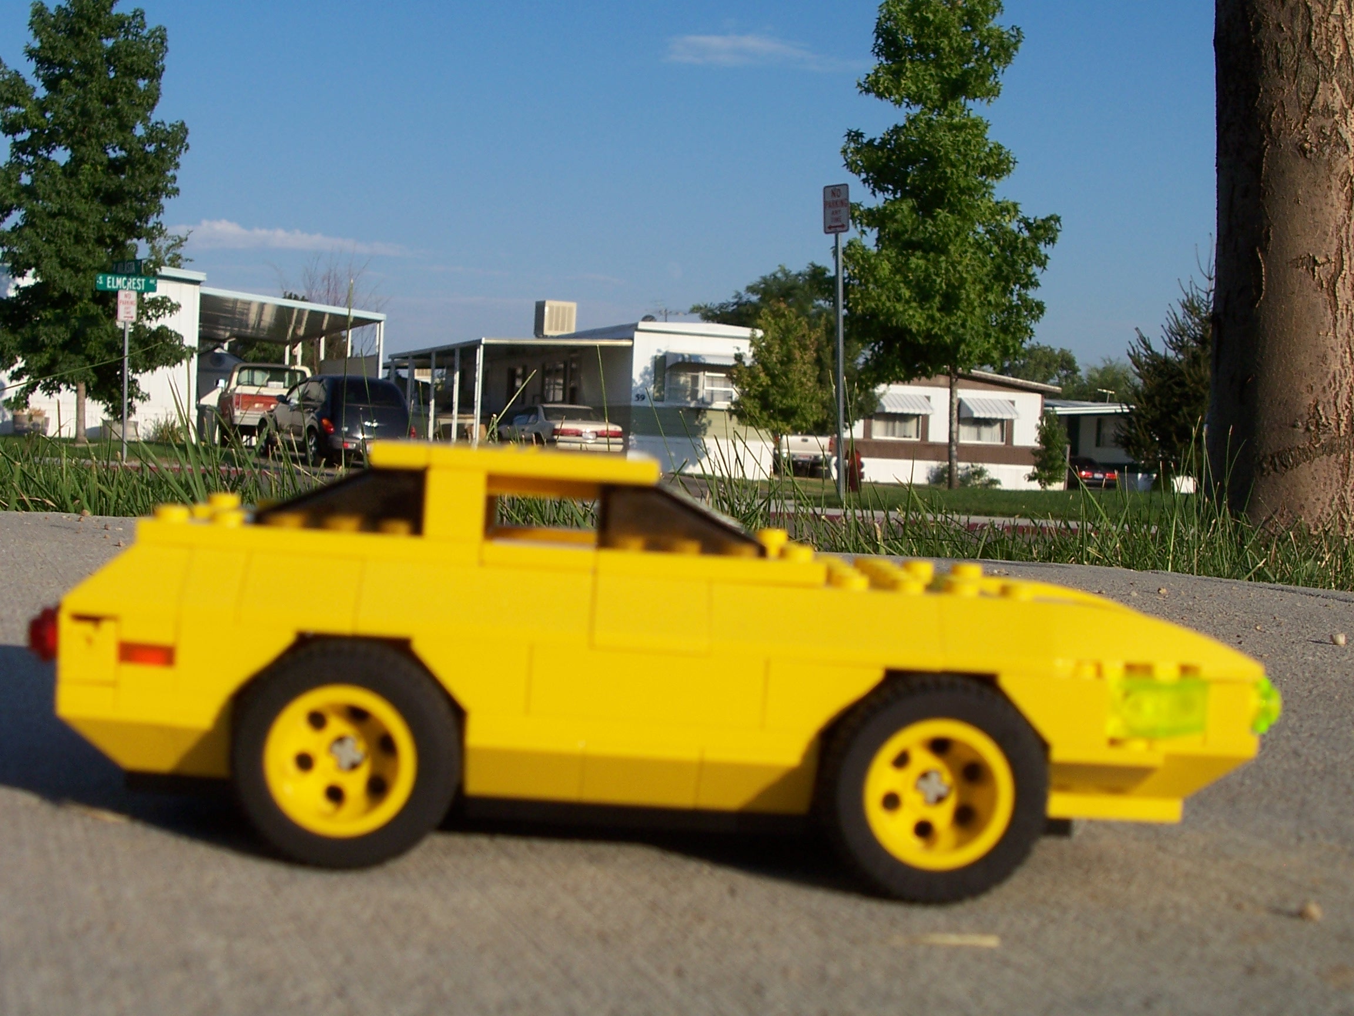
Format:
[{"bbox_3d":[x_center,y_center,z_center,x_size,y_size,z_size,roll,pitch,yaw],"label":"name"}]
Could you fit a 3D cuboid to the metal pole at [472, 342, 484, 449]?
[{"bbox_3d":[-4.462,-2.404,44.000,0.130,2.650,0.100,2,3,-23],"label":"metal pole"}]

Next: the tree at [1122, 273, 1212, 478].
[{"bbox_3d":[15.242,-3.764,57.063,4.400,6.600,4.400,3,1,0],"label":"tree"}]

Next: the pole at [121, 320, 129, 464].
[{"bbox_3d":[-8.174,-1.859,29.000,0.060,2.400,0.060,1,2,-16],"label":"pole"}]

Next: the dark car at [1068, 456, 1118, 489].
[{"bbox_3d":[15.067,-1.271,75.166,1.730,1.400,4.500,2,1,-17],"label":"dark car"}]

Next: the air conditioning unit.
[{"bbox_3d":[-3.251,-5.069,52.500,0.880,0.950,0.880,2,3,-24],"label":"air conditioning unit"}]

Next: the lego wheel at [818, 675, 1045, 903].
[{"bbox_3d":[0.054,0.058,0.408,0.043,0.043,0.021,3,1,0],"label":"lego wheel"}]

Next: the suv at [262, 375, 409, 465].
[{"bbox_3d":[-6.080,-1.560,34.500,1.720,1.600,4.280,2,3,-28],"label":"suv"}]

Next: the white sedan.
[{"bbox_3d":[-2.968,-1.882,49.000,1.800,1.420,4.800,2,3,-21],"label":"white sedan"}]

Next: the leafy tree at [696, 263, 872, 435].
[{"bbox_3d":[2.838,-3.965,54.059,4.800,5.600,4.600,3,1,0],"label":"leafy tree"}]

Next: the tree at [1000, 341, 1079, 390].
[{"bbox_3d":[17.598,-4.599,95.000,4.600,6.600,4.600,3,2,0],"label":"tree"}]

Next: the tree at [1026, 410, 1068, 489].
[{"bbox_3d":[10.979,-1.741,58.000,1.250,2.350,1.200,3,1,0],"label":"tree"}]

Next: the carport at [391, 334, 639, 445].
[{"bbox_3d":[-4.713,-2.681,51.320,3.650,2.950,11.000,2,1,-20],"label":"carport"}]

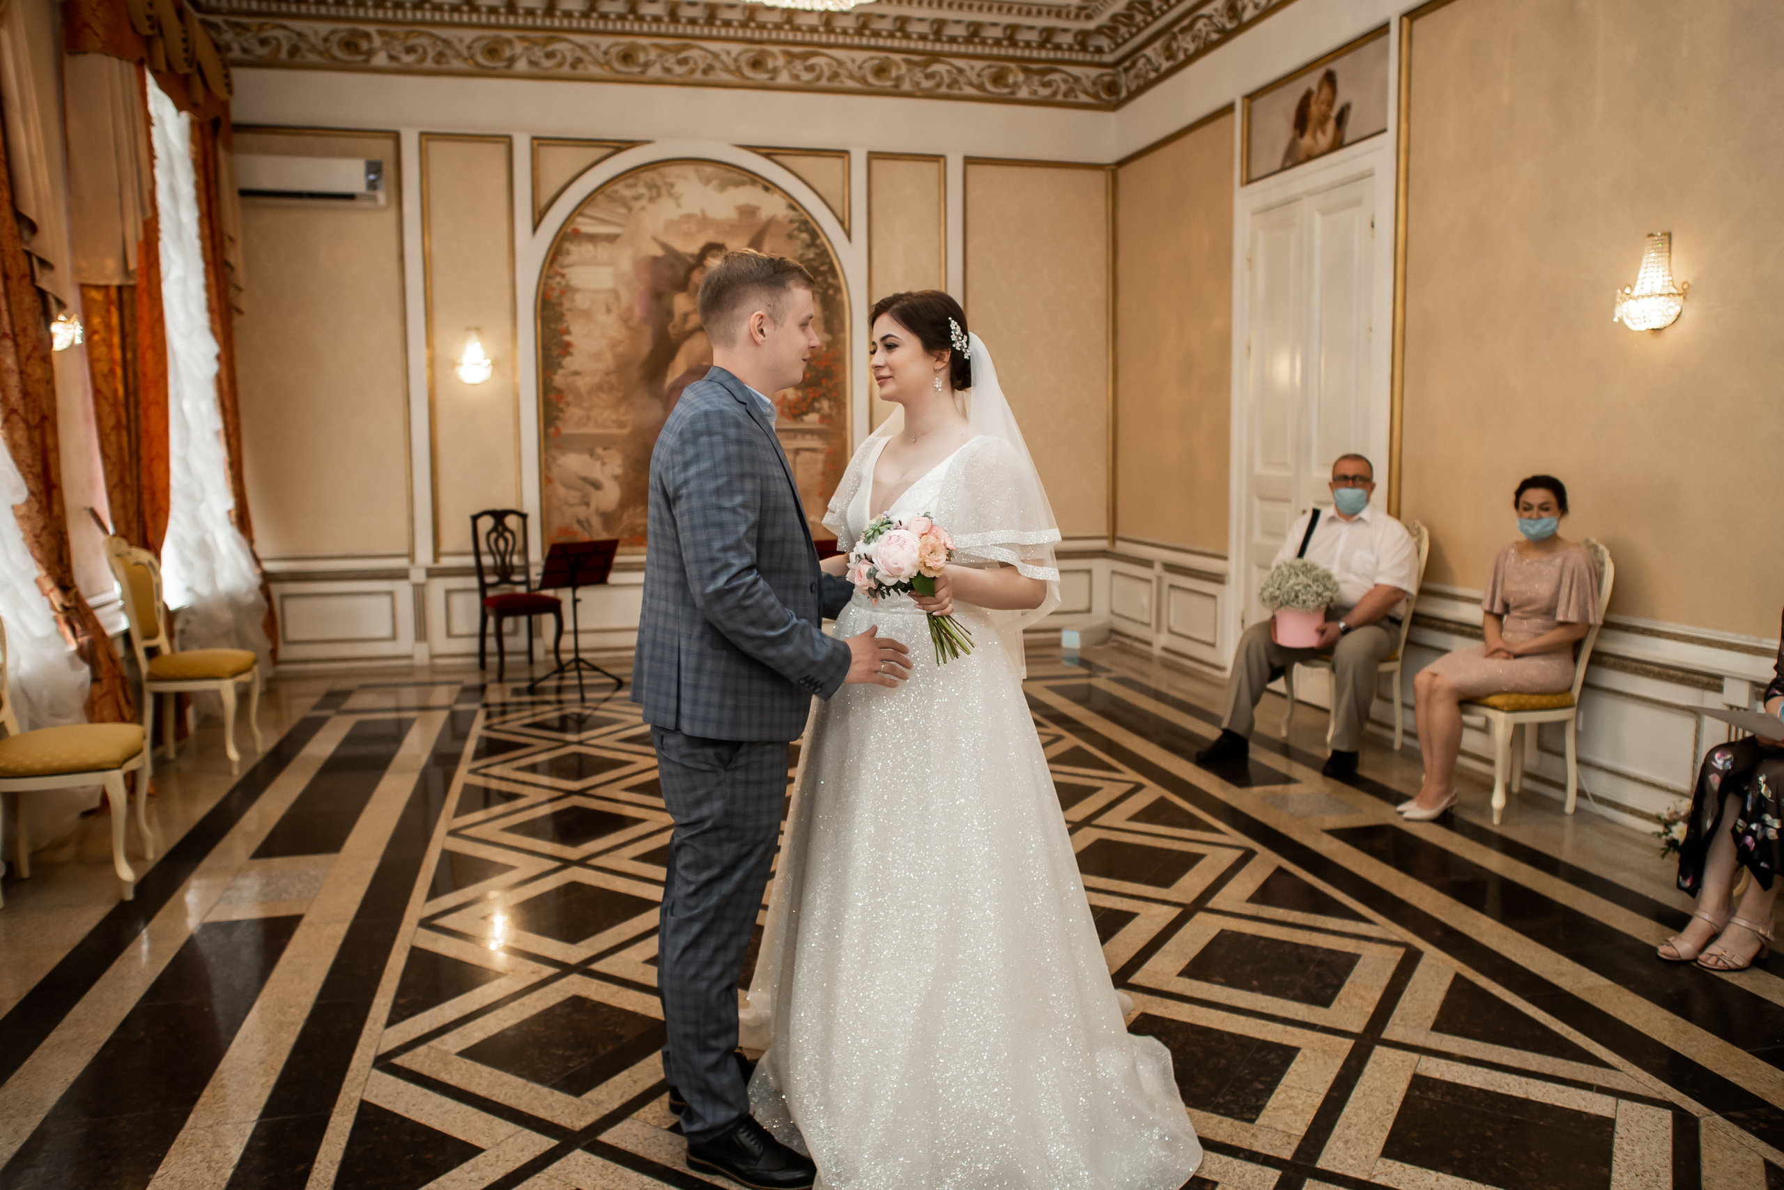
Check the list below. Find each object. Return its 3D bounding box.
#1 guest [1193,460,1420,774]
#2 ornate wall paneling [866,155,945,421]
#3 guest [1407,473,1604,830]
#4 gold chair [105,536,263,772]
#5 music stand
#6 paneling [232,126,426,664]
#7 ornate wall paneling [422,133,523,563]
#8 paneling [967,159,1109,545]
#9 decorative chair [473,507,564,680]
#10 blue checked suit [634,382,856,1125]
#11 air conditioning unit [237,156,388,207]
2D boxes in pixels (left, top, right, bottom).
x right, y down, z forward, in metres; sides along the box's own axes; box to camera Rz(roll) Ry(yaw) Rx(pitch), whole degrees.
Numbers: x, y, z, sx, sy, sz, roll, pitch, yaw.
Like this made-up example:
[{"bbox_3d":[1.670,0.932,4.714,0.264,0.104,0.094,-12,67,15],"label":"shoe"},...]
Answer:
[{"bbox_3d":[1.881,0.055,5.324,0.900,1.350,0.620,-6,9,-36],"label":"guest"},{"bbox_3d":[0.113,-1.632,8.053,0.550,2.620,0.070,-2,7,-11],"label":"ornate wall paneling"},{"bbox_3d":[2.248,0.190,4.490,0.710,1.280,0.490,-4,8,-24],"label":"guest"},{"bbox_3d":[-3.106,0.251,5.242,0.550,1.040,0.470,-2,7,-9],"label":"gold chair"},{"bbox_3d":[-1.782,0.122,6.766,0.500,0.890,0.440,-5,8,-30],"label":"music stand"},{"bbox_3d":[-3.496,-1.180,7.364,1.110,3.340,0.100,-2,7,-11],"label":"paneling"},{"bbox_3d":[-2.656,-1.535,7.504,0.610,2.640,0.070,-2,7,-11],"label":"ornate wall paneling"},{"bbox_3d":[1.036,-1.661,8.236,1.110,2.640,0.070,-2,7,-11],"label":"paneling"},{"bbox_3d":[-2.336,-0.007,7.364,0.450,1.000,0.540,-5,9,-33],"label":"decorative chair"},{"bbox_3d":[-0.303,0.308,2.357,0.450,1.500,0.530,-3,8,-18],"label":"blue checked suit"},{"bbox_3d":[-3.513,-2.488,7.111,0.900,0.295,0.210,-2,7,-11],"label":"air conditioning unit"}]

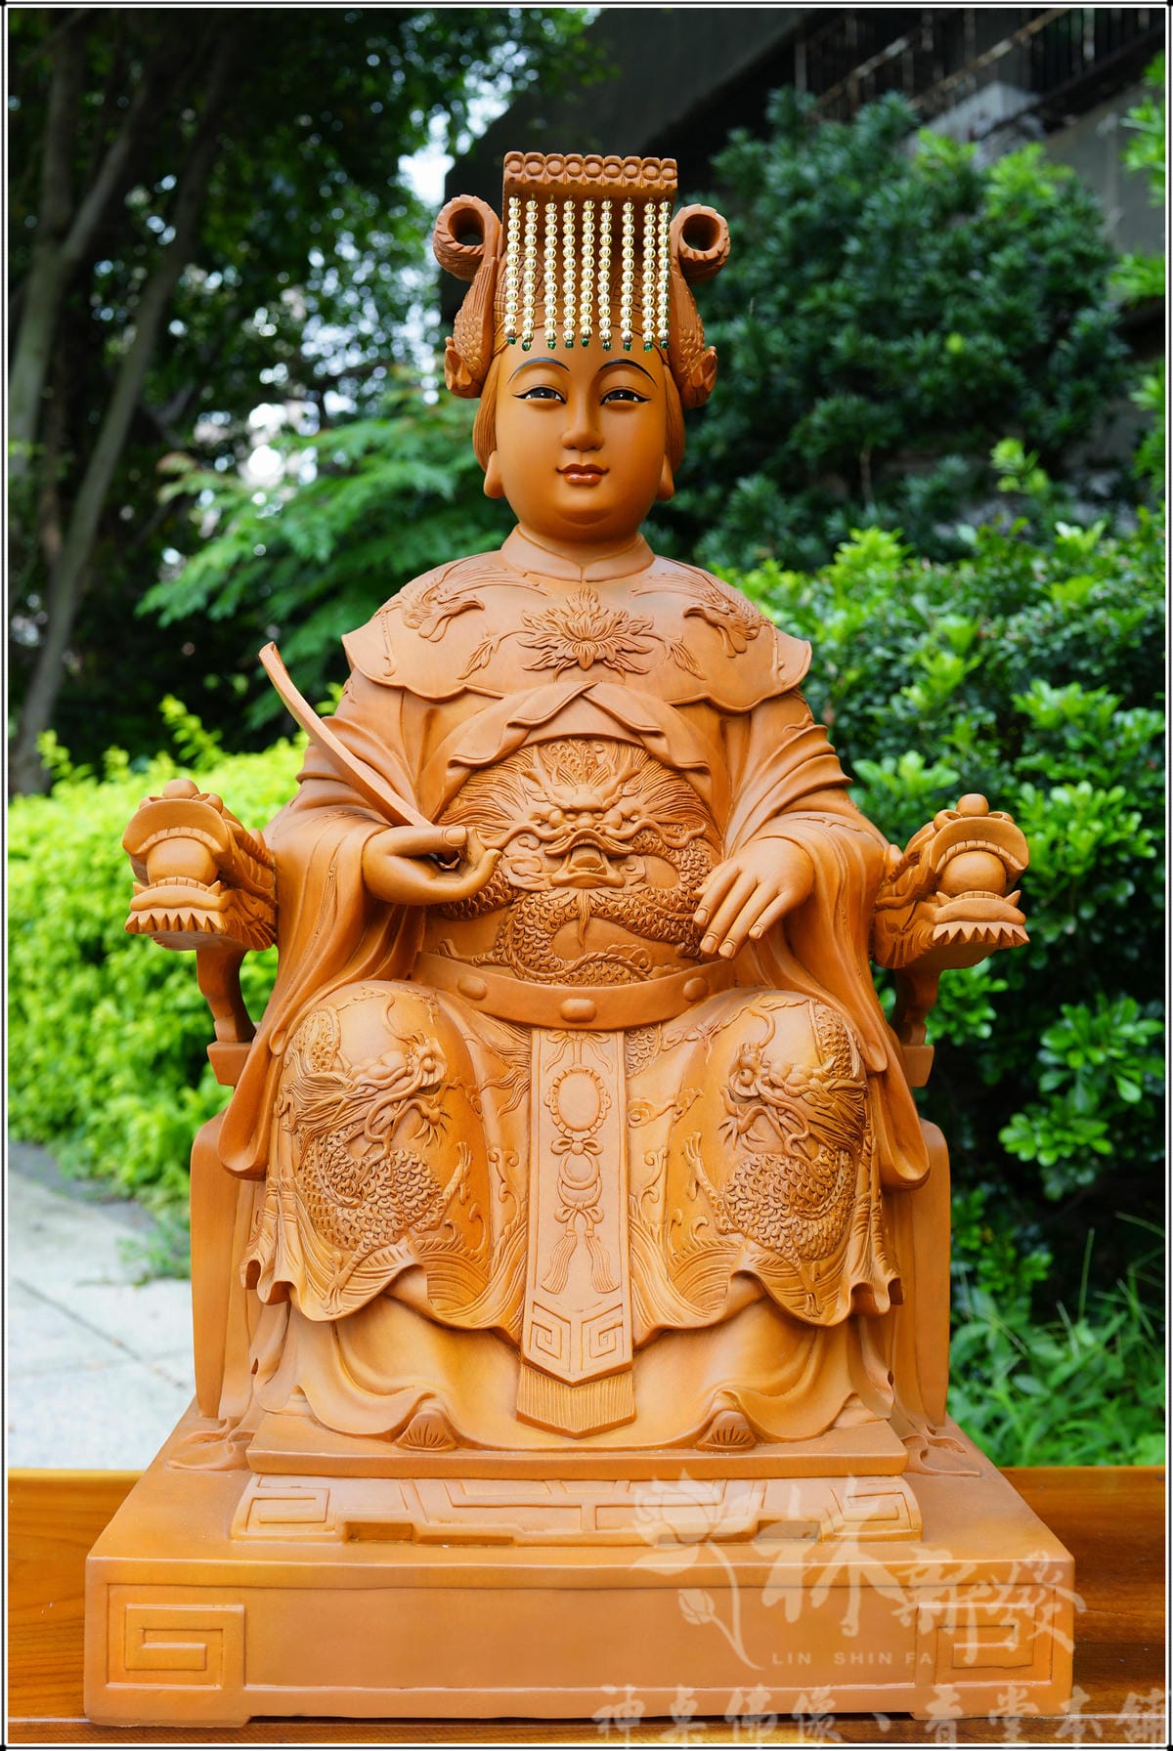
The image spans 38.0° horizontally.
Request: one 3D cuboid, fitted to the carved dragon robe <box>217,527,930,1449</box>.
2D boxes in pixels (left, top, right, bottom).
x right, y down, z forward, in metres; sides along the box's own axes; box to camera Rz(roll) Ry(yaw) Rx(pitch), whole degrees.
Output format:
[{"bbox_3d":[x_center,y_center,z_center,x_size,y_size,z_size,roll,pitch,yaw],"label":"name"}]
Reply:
[{"bbox_3d":[-0.009,0.050,1.110,0.450,0.565,0.265,0,-3,-3],"label":"carved dragon robe"}]

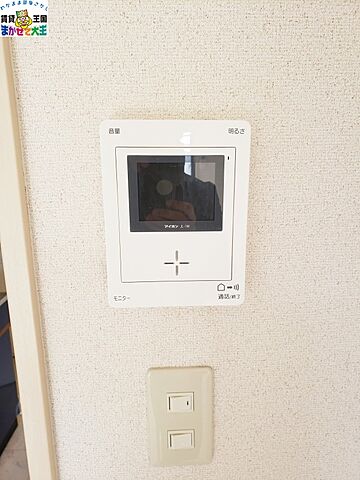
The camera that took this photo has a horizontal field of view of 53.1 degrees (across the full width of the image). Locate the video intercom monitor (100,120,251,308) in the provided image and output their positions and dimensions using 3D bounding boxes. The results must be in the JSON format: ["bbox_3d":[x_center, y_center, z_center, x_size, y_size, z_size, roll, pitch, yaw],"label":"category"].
[{"bbox_3d":[-0.003,-0.020,0.329,0.128,0.167,0.023,-1,12,-2],"label":"video intercom monitor"}]

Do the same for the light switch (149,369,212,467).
[{"bbox_3d":[0.002,0.191,0.381,0.070,0.120,0.010,-1,12,-2],"label":"light switch"}]

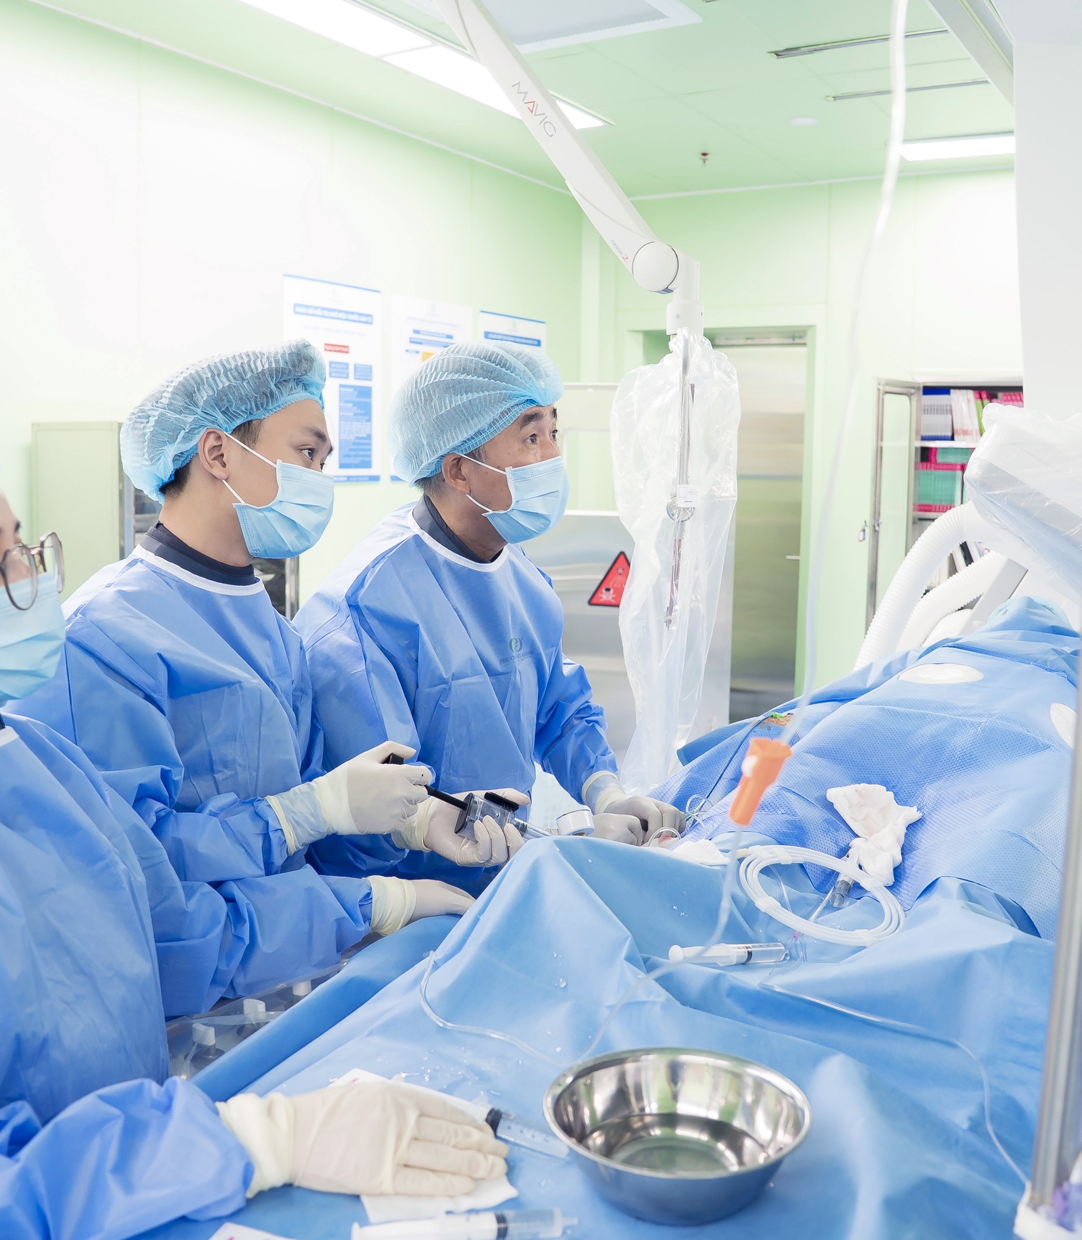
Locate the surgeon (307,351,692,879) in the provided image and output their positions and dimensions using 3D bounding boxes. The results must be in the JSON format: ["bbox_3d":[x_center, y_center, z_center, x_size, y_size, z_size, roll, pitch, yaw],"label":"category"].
[{"bbox_3d":[-0.045,0.475,1.860,0.540,1.730,0.530,5,9,33],"label":"surgeon"}]

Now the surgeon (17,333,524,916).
[{"bbox_3d":[-0.335,0.530,1.590,0.540,1.720,0.530,5,9,30],"label":"surgeon"}]

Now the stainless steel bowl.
[{"bbox_3d":[0.103,0.397,0.935,0.198,0.064,0.198,0,7,0],"label":"stainless steel bowl"}]

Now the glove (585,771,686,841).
[{"bbox_3d":[0.132,0.262,1.730,0.155,0.085,0.100,22,17,25],"label":"glove"}]

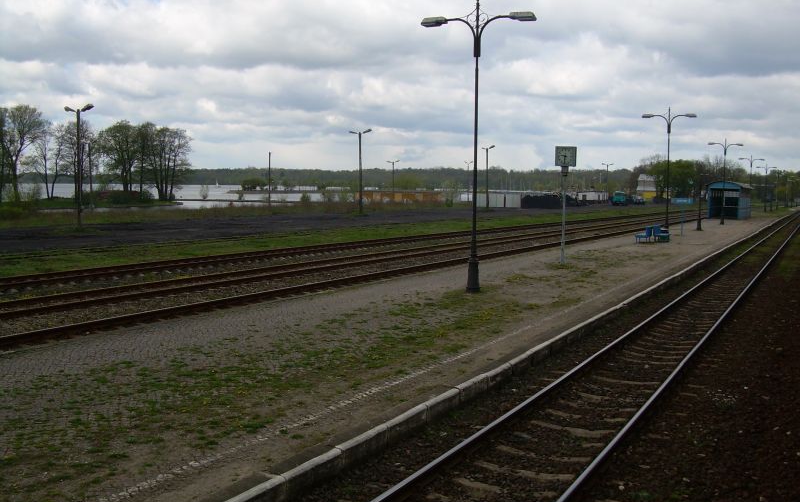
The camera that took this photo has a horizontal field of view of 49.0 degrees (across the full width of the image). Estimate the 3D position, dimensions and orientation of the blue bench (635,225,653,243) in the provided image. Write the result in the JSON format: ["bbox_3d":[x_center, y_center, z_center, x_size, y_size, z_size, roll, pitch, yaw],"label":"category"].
[{"bbox_3d":[12.896,-0.835,46.438,0.640,0.840,1.300,3,5,26],"label":"blue bench"}]

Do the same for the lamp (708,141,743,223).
[{"bbox_3d":[28.337,-6.036,76.711,2.800,7.550,0.350,3,5,26],"label":"lamp"}]

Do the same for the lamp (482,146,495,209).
[{"bbox_3d":[13.172,-11.068,131.000,2.000,9.200,0.400,3,5,26],"label":"lamp"}]

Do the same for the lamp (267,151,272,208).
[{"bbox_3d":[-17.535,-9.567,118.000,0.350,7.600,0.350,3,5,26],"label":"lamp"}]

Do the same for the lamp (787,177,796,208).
[{"bbox_3d":[96.728,-14.454,216.977,2.600,7.600,0.350,3,5,26],"label":"lamp"}]

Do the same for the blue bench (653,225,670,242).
[{"bbox_3d":[13.758,-0.804,46.229,0.640,0.840,1.300,3,5,26],"label":"blue bench"}]

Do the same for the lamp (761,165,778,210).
[{"bbox_3d":[56.107,-9.645,134.443,2.800,7.550,0.350,3,5,26],"label":"lamp"}]

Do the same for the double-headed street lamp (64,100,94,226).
[{"bbox_3d":[-22.445,-5.973,61.500,2.600,8.650,0.400,3,5,26],"label":"double-headed street lamp"}]

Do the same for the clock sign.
[{"bbox_3d":[6.230,-3.501,32.823,0.720,0.740,0.280,3,5,26],"label":"clock sign"}]

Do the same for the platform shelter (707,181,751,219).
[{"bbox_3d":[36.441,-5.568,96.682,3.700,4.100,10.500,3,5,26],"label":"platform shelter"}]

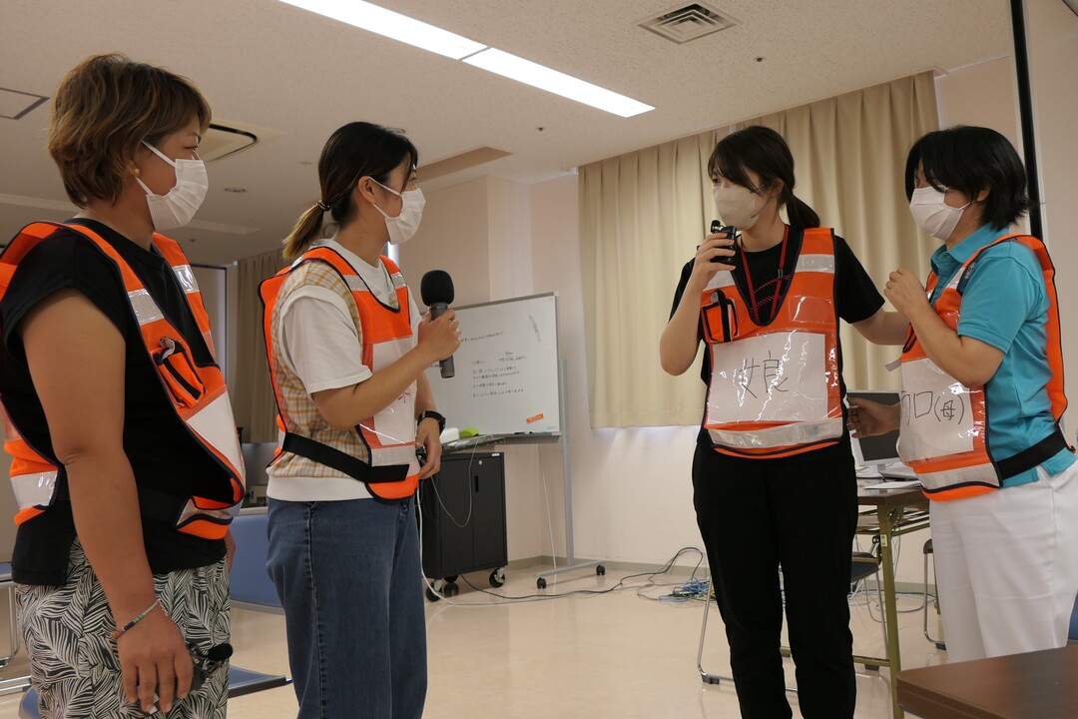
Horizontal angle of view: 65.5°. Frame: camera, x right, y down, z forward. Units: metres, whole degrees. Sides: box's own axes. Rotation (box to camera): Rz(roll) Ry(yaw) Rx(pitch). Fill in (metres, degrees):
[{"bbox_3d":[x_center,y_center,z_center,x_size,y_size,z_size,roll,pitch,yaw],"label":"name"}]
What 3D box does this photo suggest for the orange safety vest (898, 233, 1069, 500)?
[{"bbox_3d":[0.948,0.016,1.780,0.330,0.550,0.390,-2,-5,0],"label":"orange safety vest"}]

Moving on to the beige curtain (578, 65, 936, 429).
[{"bbox_3d":[1.192,-0.521,5.059,2.252,1.808,0.130,-6,-6,37],"label":"beige curtain"}]

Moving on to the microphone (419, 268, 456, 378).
[{"bbox_3d":[-0.199,-0.072,1.670,0.064,0.218,0.064,-6,-3,0],"label":"microphone"}]

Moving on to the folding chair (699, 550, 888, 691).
[{"bbox_3d":[0.944,0.793,3.194,0.560,0.780,0.490,-6,-6,37],"label":"folding chair"}]

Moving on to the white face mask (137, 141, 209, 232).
[{"bbox_3d":[-0.593,-0.281,1.370,0.115,0.140,0.145,0,-5,-25],"label":"white face mask"}]

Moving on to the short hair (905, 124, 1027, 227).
[{"bbox_3d":[0.943,-0.398,1.840,0.235,0.225,0.190,-3,-5,9],"label":"short hair"}]

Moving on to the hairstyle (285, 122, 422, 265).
[{"bbox_3d":[-0.384,-0.347,1.730,0.270,0.270,0.175,-1,-5,-15],"label":"hairstyle"}]

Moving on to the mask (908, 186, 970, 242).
[{"bbox_3d":[0.865,-0.313,1.800,0.115,0.118,0.140,-3,-5,7],"label":"mask"}]

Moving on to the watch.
[{"bbox_3d":[-0.230,0.134,1.800,0.058,0.045,0.055,-3,-5,6],"label":"watch"}]

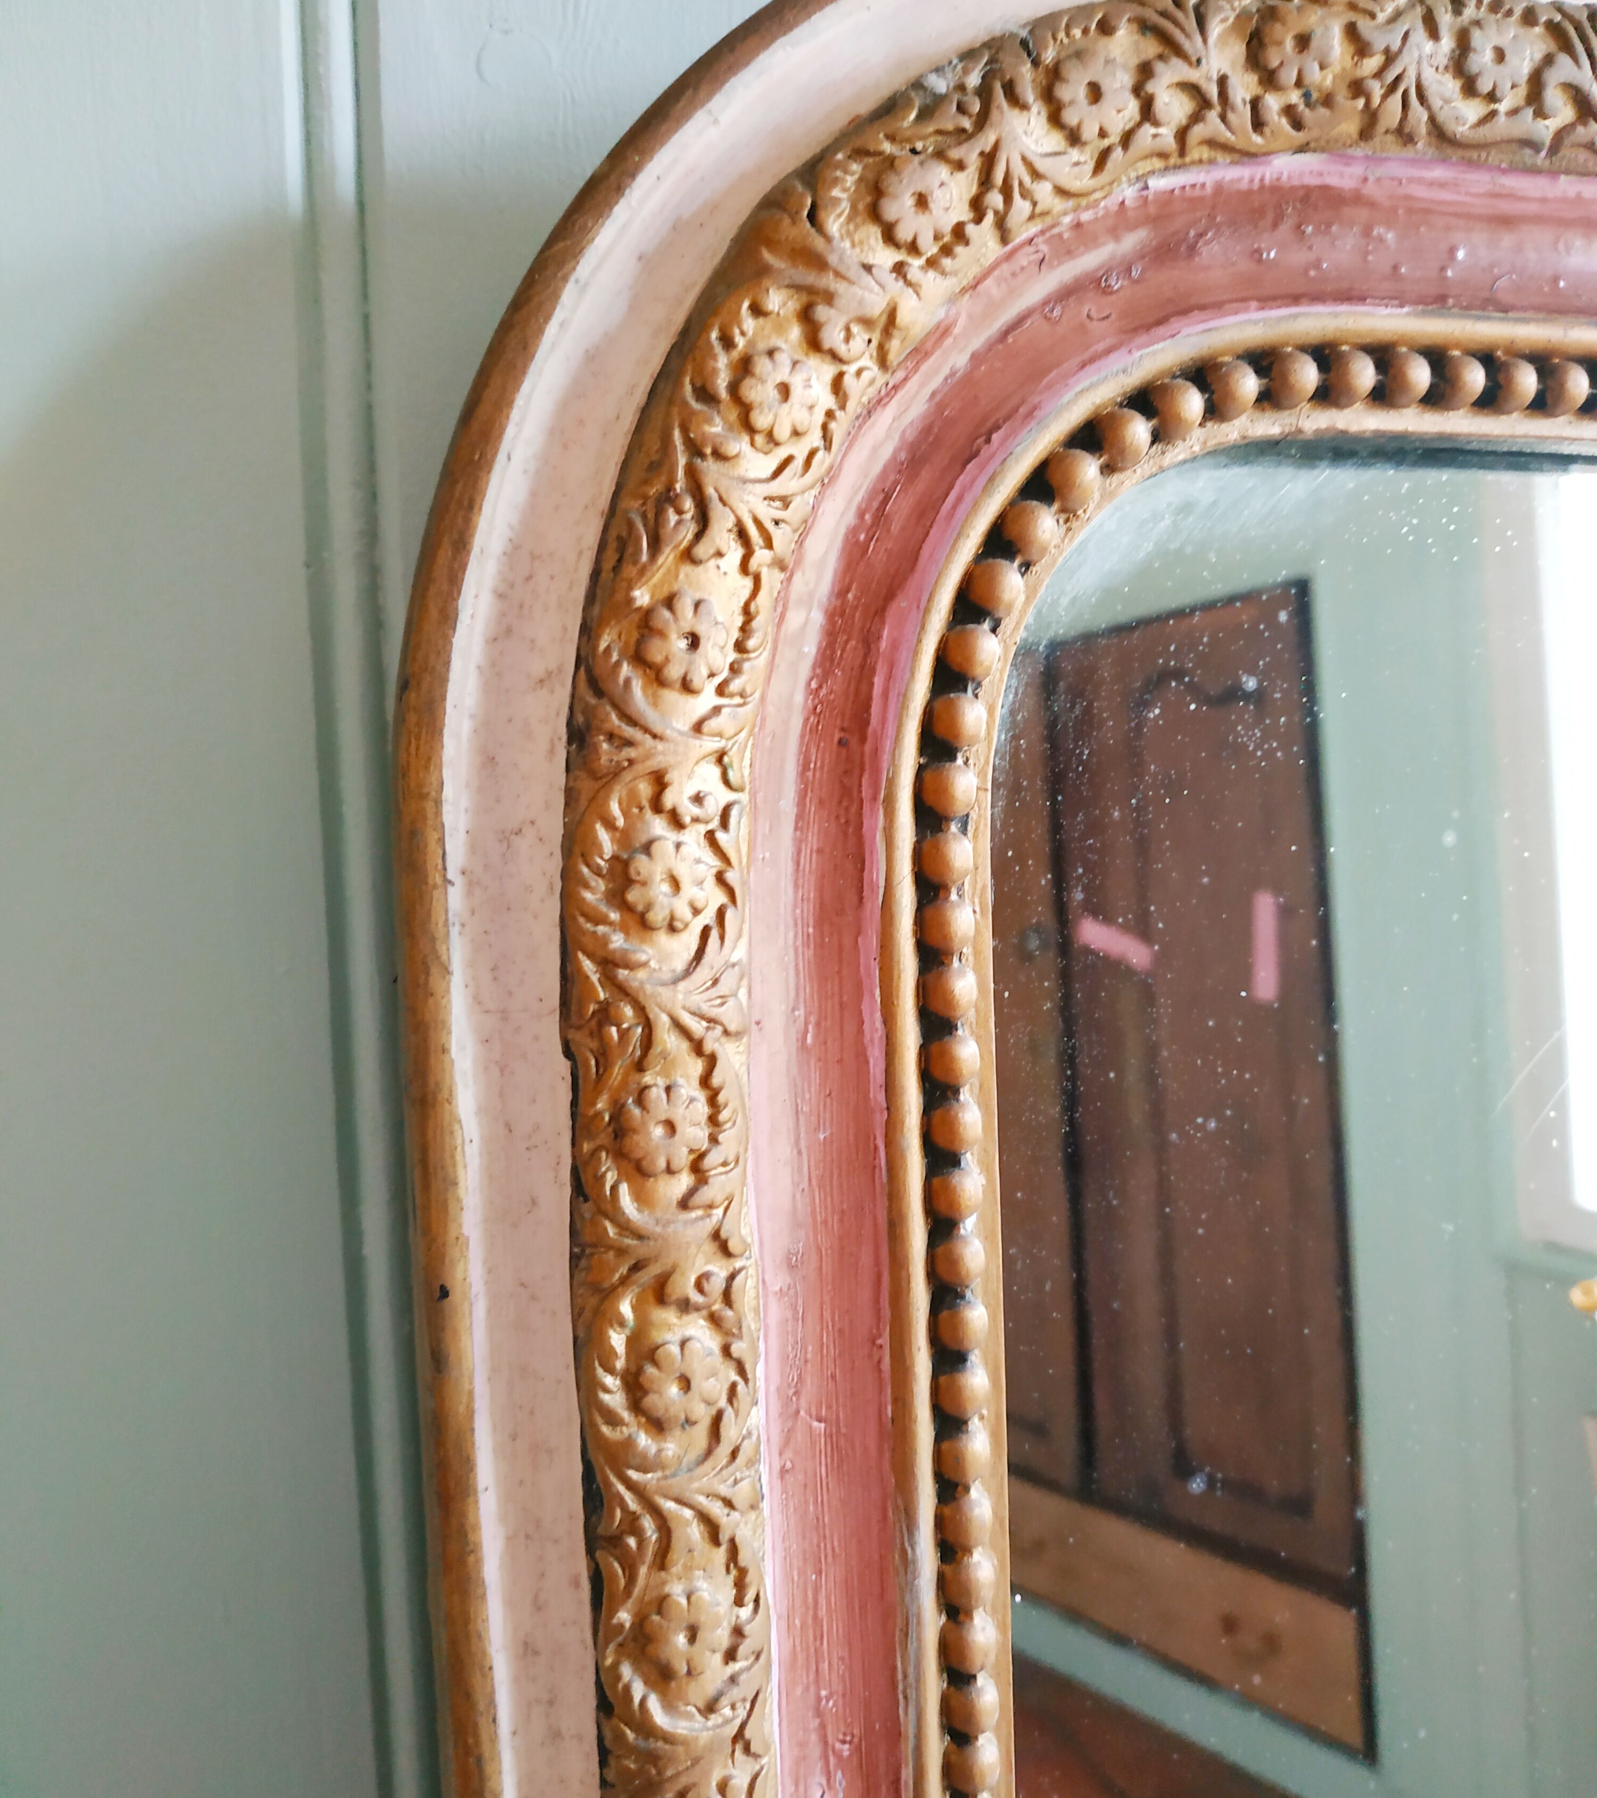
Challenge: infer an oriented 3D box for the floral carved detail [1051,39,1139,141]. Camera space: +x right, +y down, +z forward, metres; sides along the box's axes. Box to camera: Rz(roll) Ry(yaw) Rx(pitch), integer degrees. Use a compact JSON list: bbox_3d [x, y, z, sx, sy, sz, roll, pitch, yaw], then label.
[{"bbox_3d":[0.061,-0.166,0.303,0.019,0.020,0.005,-2,3,-12],"label":"floral carved detail"}]

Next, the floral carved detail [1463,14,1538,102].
[{"bbox_3d":[0.153,-0.183,0.322,0.019,0.019,0.005,-2,3,-12],"label":"floral carved detail"}]

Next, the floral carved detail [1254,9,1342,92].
[{"bbox_3d":[0.106,-0.179,0.312,0.020,0.018,0.005,-2,3,-12],"label":"floral carved detail"}]

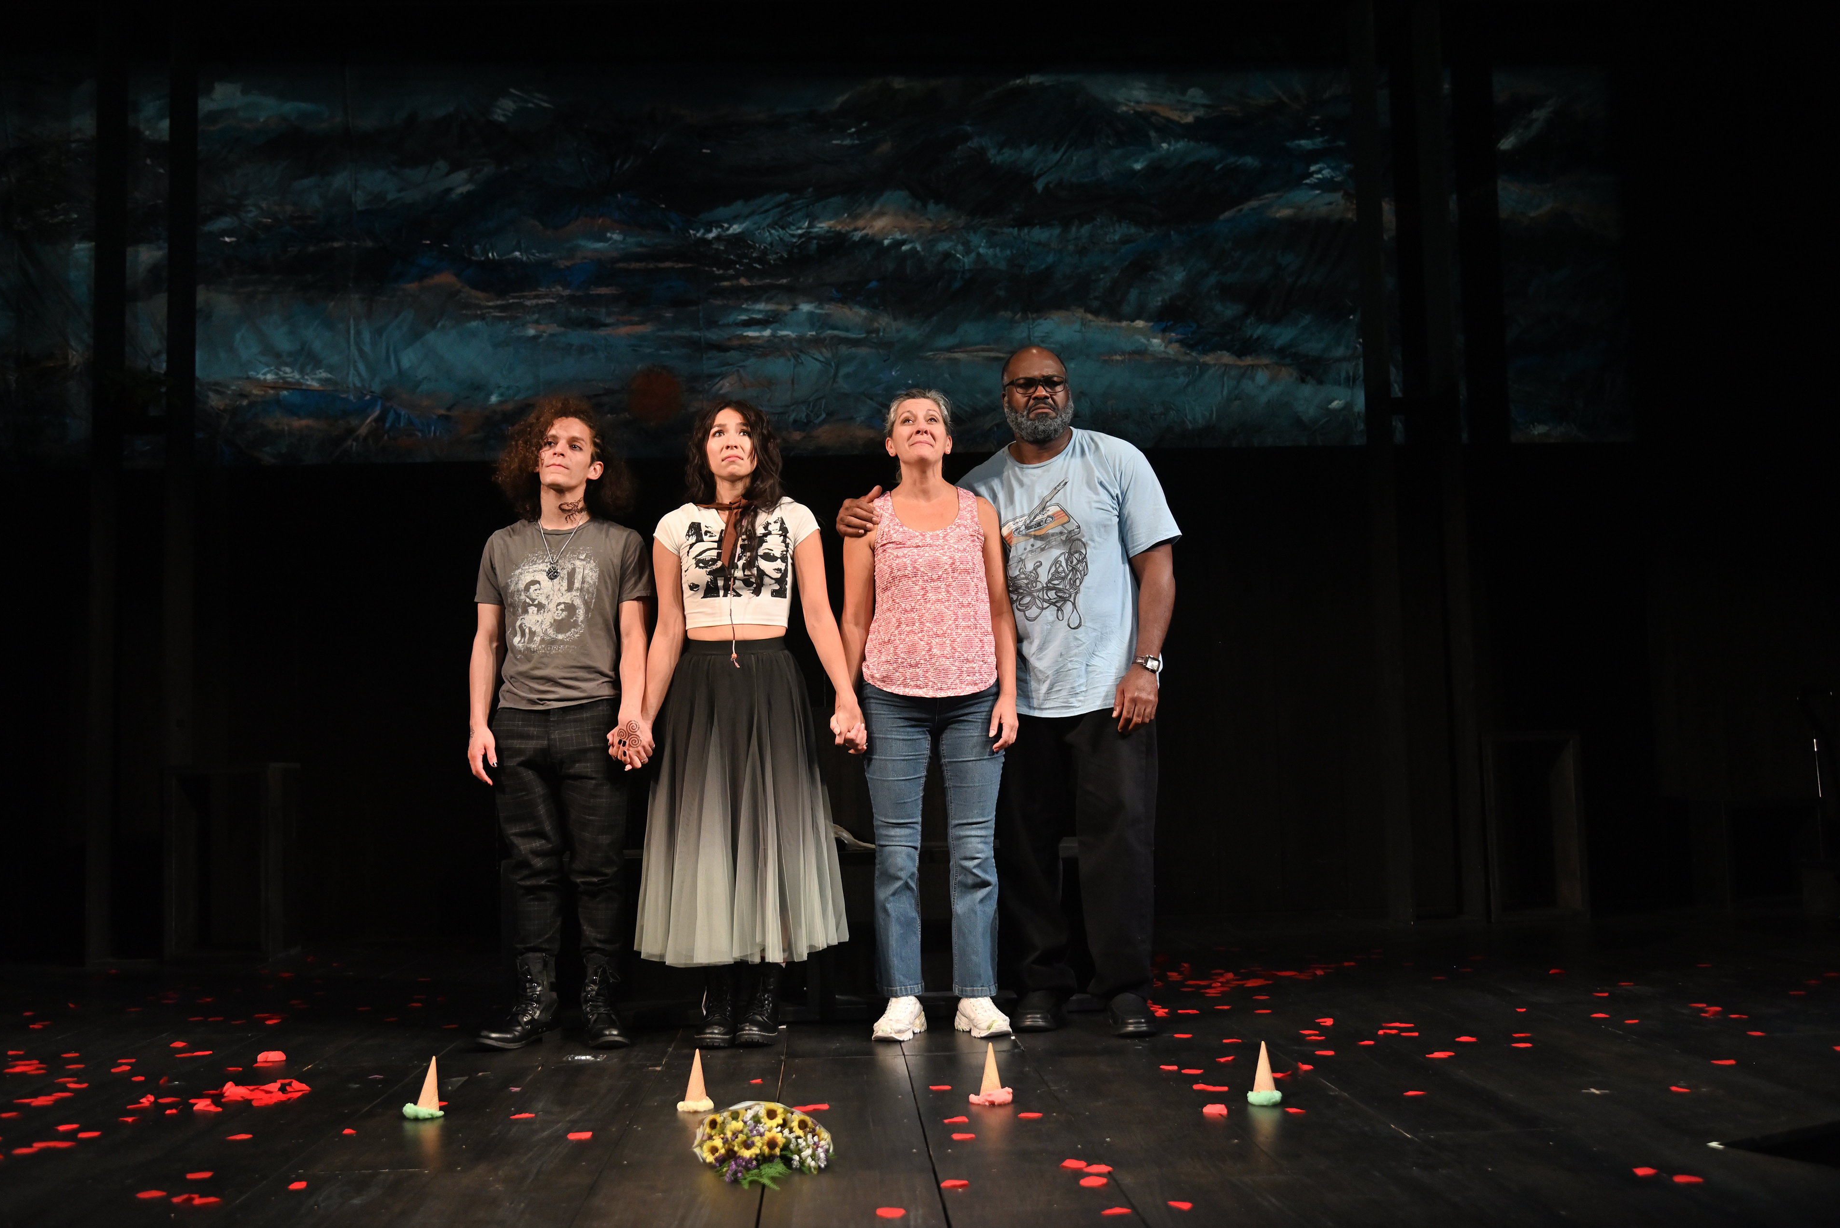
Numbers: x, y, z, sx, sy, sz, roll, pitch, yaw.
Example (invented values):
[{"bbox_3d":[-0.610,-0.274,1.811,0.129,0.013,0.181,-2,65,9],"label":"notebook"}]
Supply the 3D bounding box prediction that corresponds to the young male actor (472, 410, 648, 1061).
[{"bbox_3d":[-0.980,0.268,4.746,0.503,1.746,0.360,-1,-5,-3],"label":"young male actor"}]

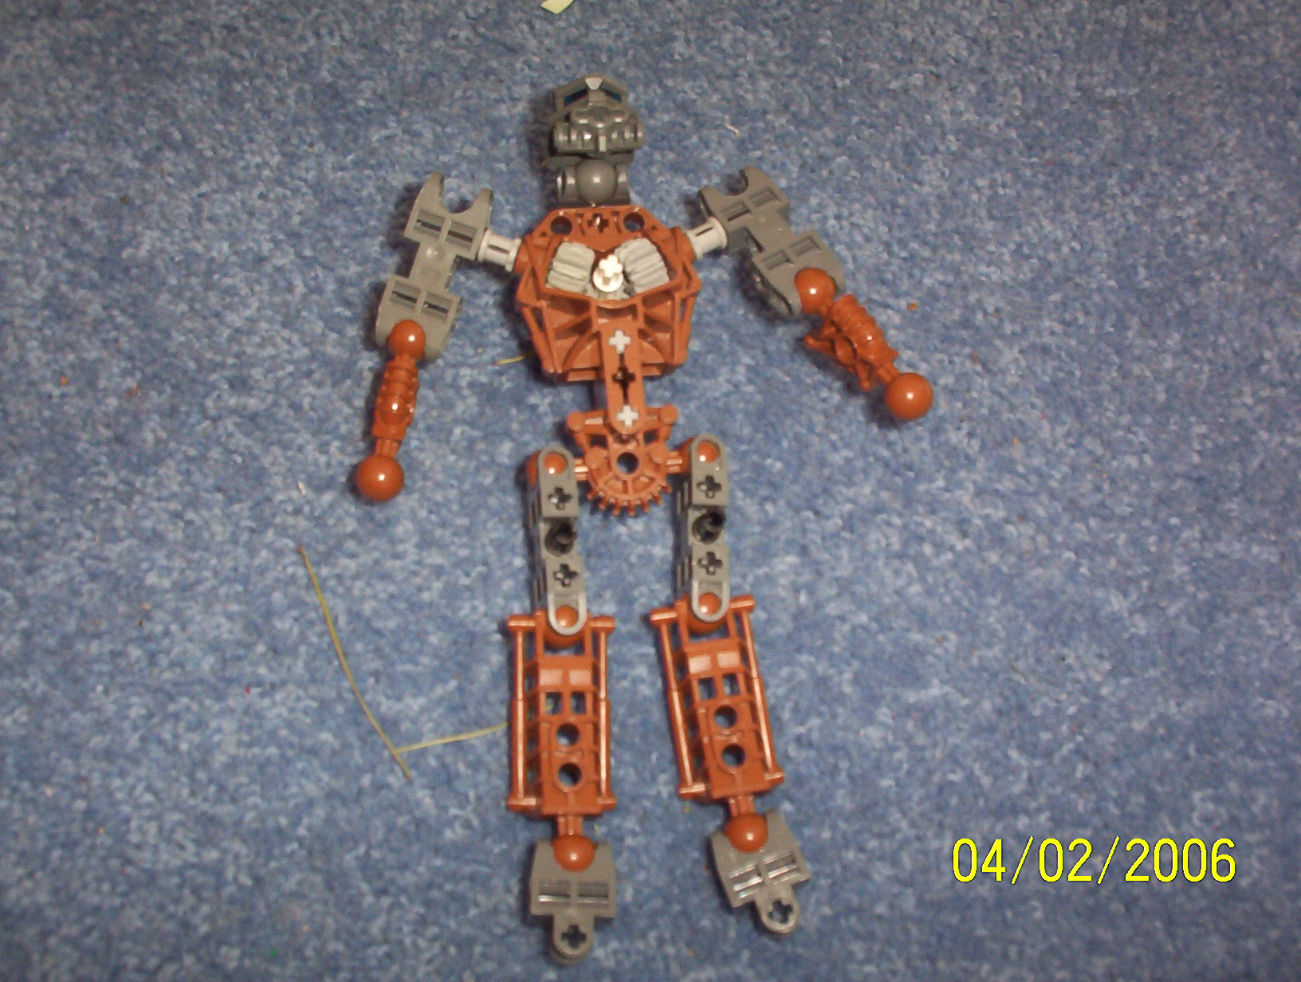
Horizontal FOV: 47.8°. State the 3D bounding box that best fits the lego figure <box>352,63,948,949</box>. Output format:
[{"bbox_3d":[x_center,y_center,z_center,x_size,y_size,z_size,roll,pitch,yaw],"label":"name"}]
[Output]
[{"bbox_3d":[0.000,0.000,0.307,0.127,0.032,0.186,-5,78,-1],"label":"lego figure"}]

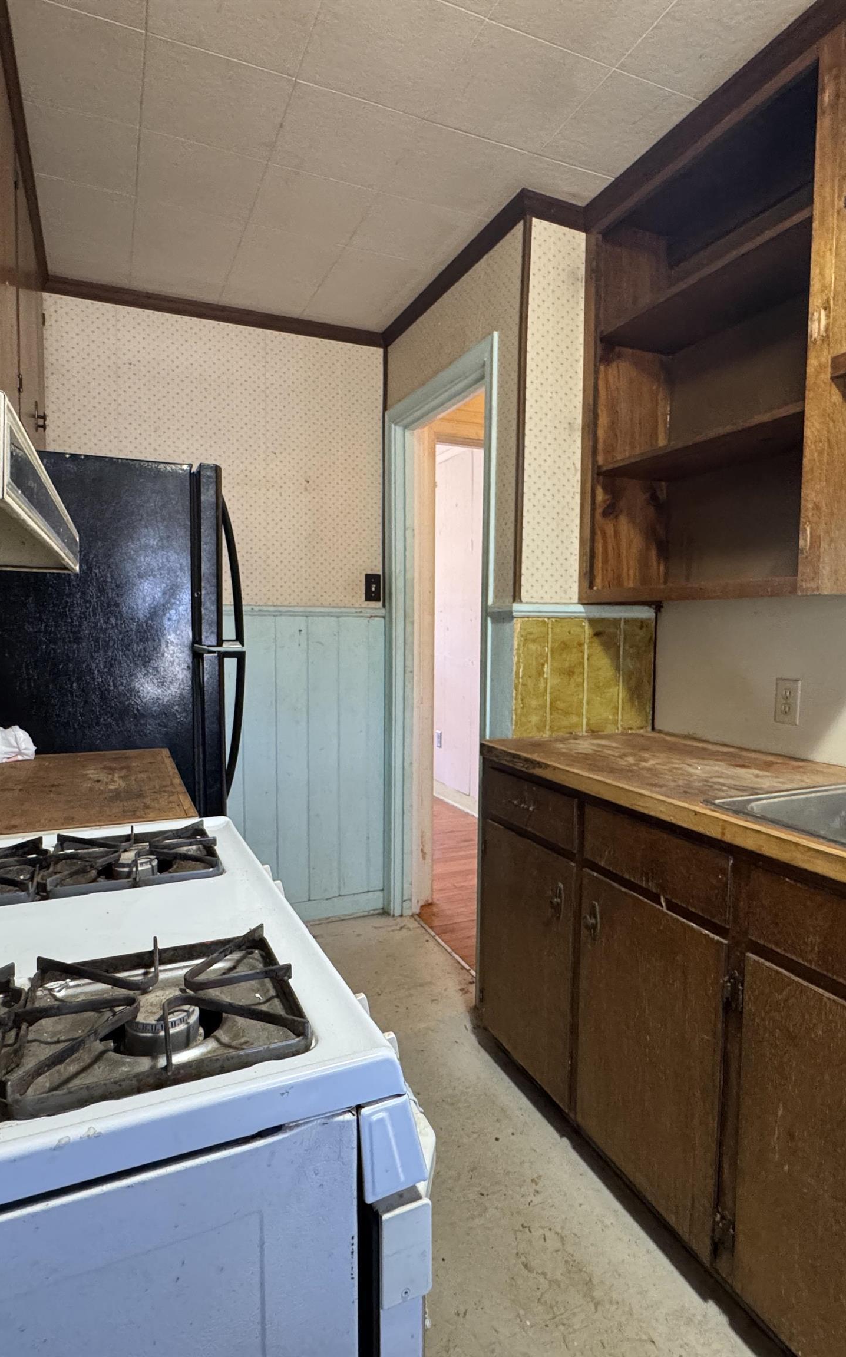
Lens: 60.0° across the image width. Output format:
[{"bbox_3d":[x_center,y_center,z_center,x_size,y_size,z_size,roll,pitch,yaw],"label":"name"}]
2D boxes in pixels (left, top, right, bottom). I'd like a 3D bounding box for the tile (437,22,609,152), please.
[{"bbox_3d":[0.205,-1.302,1.627,0.305,0.014,0.305,-1,4,-23],"label":"tile"}]

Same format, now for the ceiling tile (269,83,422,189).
[{"bbox_3d":[-0.196,-1.316,1.785,0.305,0.014,0.305,-1,4,-23],"label":"ceiling tile"}]

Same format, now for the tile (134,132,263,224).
[{"bbox_3d":[-0.596,-1.330,1.943,0.305,0.014,0.305,-1,4,-23],"label":"tile"}]

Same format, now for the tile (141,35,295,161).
[{"bbox_3d":[-0.475,-1.310,1.664,0.305,0.014,0.305,-1,4,-23],"label":"tile"}]

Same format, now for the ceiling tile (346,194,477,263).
[{"bbox_3d":[-0.037,-1.341,2.185,0.305,0.014,0.305,-1,4,-23],"label":"ceiling tile"}]

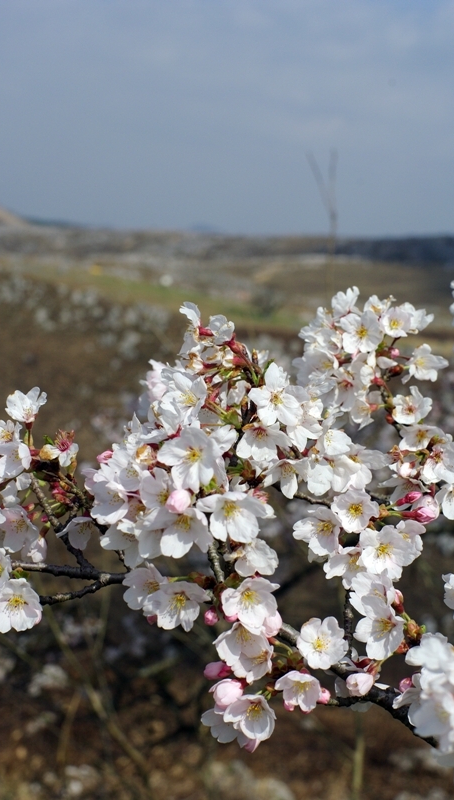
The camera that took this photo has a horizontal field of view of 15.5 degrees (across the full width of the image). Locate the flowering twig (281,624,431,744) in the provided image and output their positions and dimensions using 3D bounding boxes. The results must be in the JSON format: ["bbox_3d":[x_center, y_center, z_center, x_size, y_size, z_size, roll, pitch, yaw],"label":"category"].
[{"bbox_3d":[0.078,0.170,1.000,0.094,0.073,0.050,0,6,-3],"label":"flowering twig"}]

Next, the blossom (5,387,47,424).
[{"bbox_3d":[-0.142,0.004,1.180,0.030,0.021,0.027,-7,40,6],"label":"blossom"}]

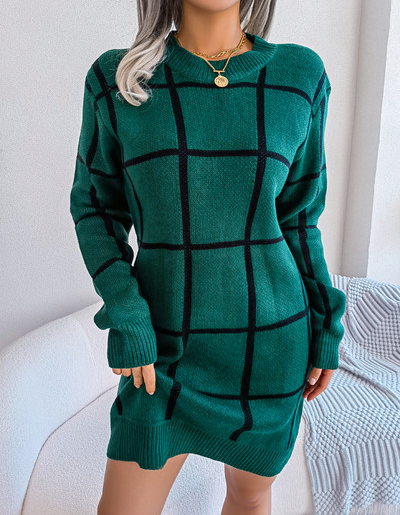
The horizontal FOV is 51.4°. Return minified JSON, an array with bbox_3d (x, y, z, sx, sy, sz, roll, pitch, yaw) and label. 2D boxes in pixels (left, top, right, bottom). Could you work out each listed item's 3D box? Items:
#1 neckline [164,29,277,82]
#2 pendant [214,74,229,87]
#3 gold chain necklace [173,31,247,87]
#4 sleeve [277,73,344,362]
[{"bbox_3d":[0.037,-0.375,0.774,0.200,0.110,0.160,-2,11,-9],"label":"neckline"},{"bbox_3d":[0.037,-0.303,0.712,0.024,0.027,0.004,1,-7,-5],"label":"pendant"},{"bbox_3d":[0.022,-0.365,0.765,0.135,0.120,0.135,-2,11,-9],"label":"gold chain necklace"},{"bbox_3d":[0.220,-0.076,0.845,0.135,0.570,0.170,-2,11,-9],"label":"sleeve"}]

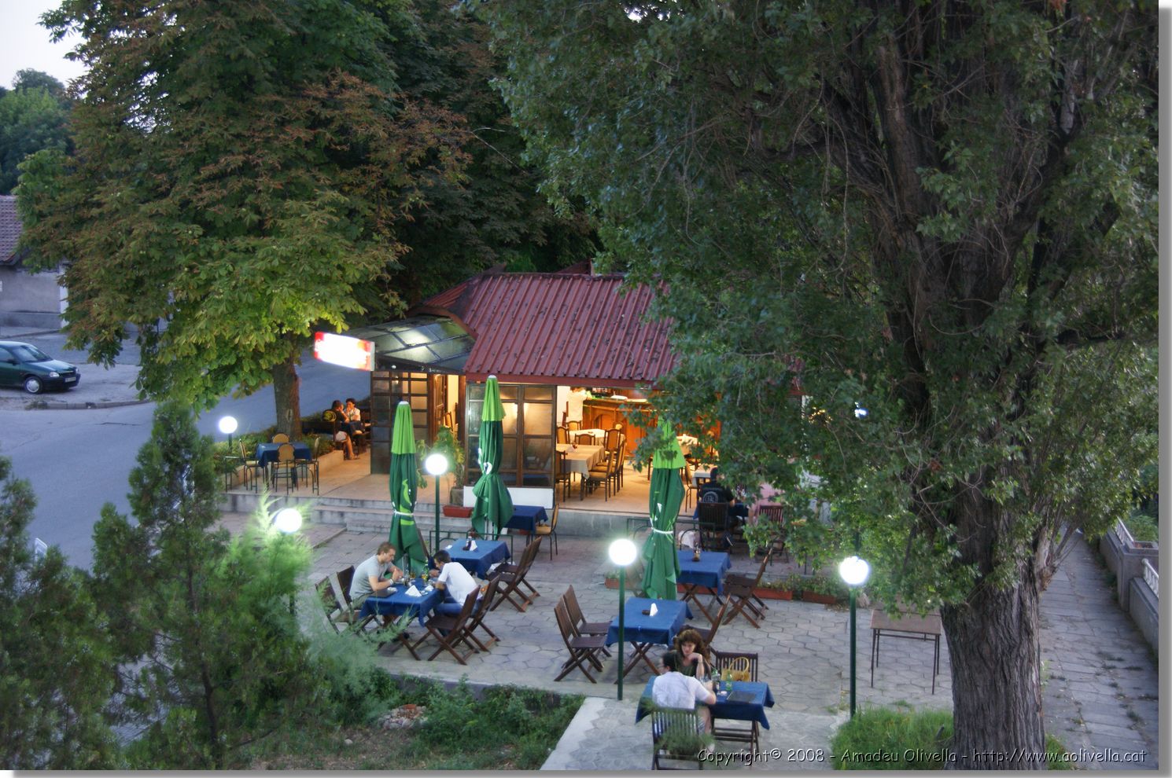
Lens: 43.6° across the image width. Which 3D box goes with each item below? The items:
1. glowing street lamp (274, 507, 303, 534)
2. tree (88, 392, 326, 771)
[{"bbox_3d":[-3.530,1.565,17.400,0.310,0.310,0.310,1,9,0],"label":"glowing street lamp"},{"bbox_3d":[-3.680,2.050,14.250,2.250,3.850,2.200,1,9,0],"label":"tree"}]

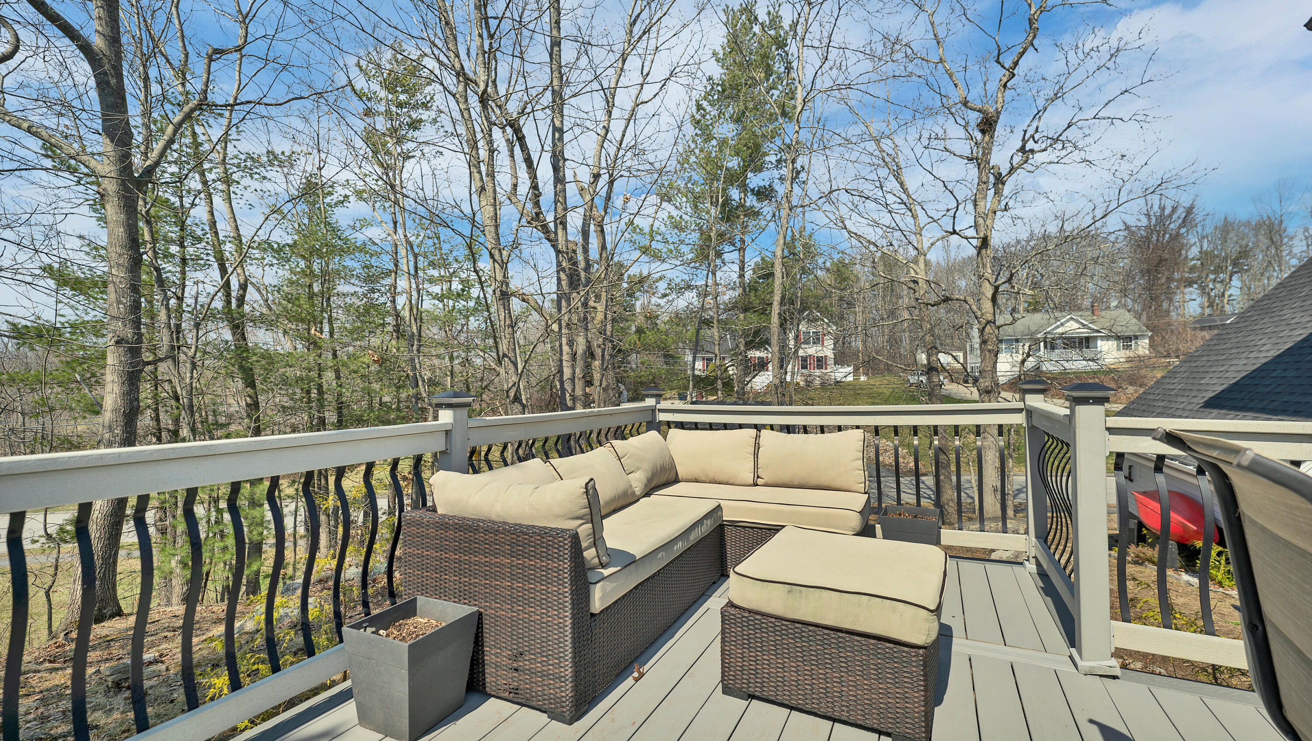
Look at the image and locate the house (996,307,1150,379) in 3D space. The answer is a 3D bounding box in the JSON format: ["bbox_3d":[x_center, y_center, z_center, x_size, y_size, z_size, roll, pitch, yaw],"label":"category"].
[{"bbox_3d":[44.275,-2.772,57.040,14.000,7.800,10.400,-1,-2,19],"label":"house"}]

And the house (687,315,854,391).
[{"bbox_3d":[11.731,-2.104,60.339,16.400,8.800,10.000,-1,-1,5],"label":"house"}]

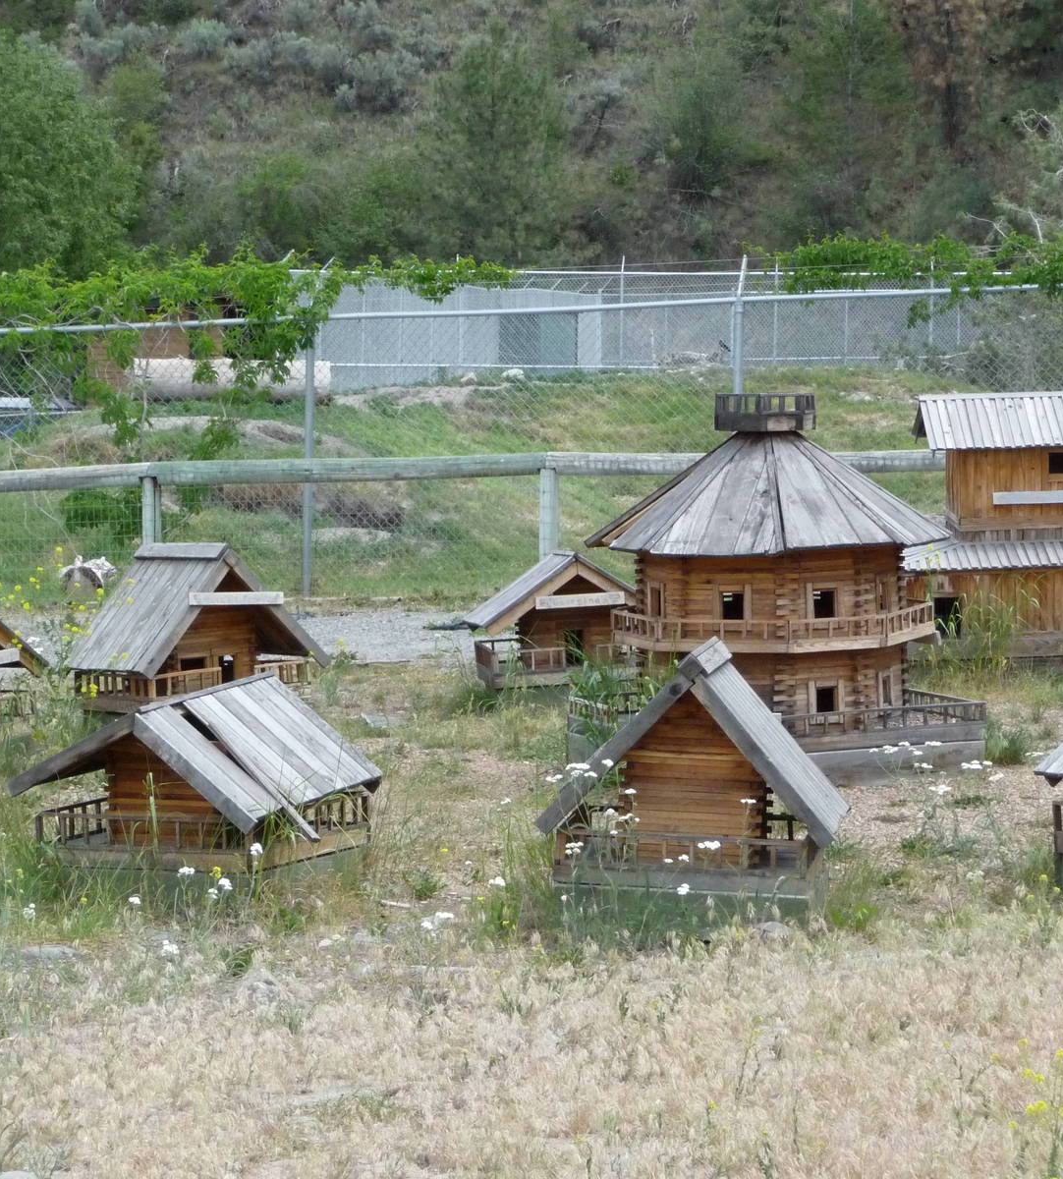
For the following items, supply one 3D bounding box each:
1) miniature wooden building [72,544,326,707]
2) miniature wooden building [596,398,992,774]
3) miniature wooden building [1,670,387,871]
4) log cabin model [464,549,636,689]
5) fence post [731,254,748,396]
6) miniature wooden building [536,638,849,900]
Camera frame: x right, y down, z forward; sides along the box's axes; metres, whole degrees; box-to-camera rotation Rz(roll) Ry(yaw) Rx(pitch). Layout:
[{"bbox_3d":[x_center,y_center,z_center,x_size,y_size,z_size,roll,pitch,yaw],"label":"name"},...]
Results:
[{"bbox_3d":[-1.472,0.161,22.287,0.854,0.722,0.837,-1,3,-28],"label":"miniature wooden building"},{"bbox_3d":[0.945,-0.025,19.700,1.380,1.480,1.380,0,3,-18],"label":"miniature wooden building"},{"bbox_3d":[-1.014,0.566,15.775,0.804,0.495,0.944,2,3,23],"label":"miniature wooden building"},{"bbox_3d":[0.150,0.142,24.288,0.842,0.620,0.896,0,3,-7],"label":"log cabin model"},{"bbox_3d":[1.360,-1.090,33.300,0.070,2.190,0.160,1,3,18],"label":"fence post"},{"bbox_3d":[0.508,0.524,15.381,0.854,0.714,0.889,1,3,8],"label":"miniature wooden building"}]

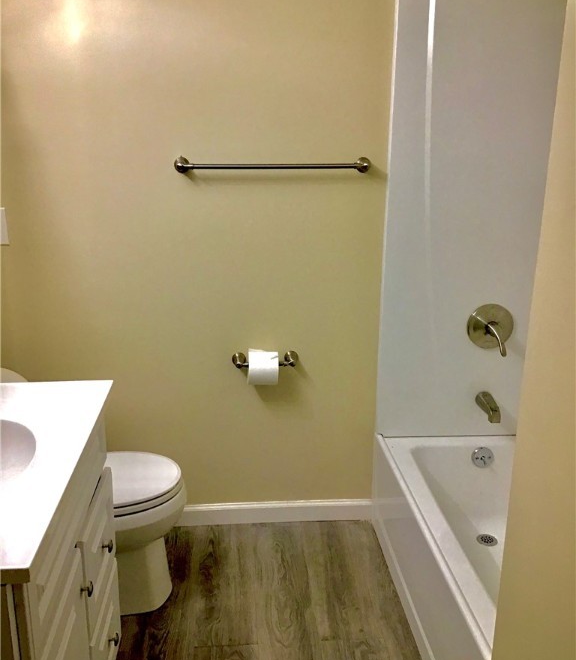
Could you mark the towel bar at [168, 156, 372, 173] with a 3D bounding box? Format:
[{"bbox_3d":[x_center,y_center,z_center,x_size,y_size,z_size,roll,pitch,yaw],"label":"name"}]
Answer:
[{"bbox_3d":[-0.045,-0.539,2.257,0.656,0.052,0.075,-1,17,-5],"label":"towel bar"}]

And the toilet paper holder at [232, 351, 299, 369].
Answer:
[{"bbox_3d":[-0.077,0.117,2.449,0.240,0.050,0.075,-1,17,-5],"label":"toilet paper holder"}]

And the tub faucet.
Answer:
[{"bbox_3d":[0.745,0.284,2.539,0.059,0.067,0.138,-1,17,-5],"label":"tub faucet"}]

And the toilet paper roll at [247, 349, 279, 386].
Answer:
[{"bbox_3d":[-0.087,0.134,2.429,0.104,0.116,0.116,-1,17,-5],"label":"toilet paper roll"}]

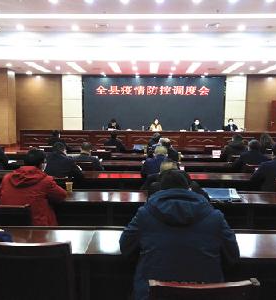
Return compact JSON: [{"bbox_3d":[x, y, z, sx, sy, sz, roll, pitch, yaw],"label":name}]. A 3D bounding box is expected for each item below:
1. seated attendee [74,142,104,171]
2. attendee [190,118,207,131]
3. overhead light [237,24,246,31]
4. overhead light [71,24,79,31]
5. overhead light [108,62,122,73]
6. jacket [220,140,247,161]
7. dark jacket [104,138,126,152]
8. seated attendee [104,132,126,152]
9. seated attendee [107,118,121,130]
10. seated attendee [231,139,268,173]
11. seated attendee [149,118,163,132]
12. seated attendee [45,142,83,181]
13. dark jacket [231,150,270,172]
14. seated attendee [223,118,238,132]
[{"bbox_3d":[-0.873,0.446,5.200,0.520,1.200,0.750,1,5,3],"label":"seated attendee"},{"bbox_3d":[2.024,-0.394,9.807,0.520,1.290,0.700,1,6,2],"label":"attendee"},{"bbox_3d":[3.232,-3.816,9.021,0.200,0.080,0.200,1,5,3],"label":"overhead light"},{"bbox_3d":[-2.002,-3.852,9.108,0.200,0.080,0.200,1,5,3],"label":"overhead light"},{"bbox_3d":[-0.862,-3.194,11.324,0.300,0.060,1.900,1,5,3],"label":"overhead light"},{"bbox_3d":[2.110,0.117,6.350,0.550,0.660,0.420,1,5,3],"label":"jacket"},{"bbox_3d":[-0.588,0.050,7.385,0.560,0.650,0.480,1,6,2],"label":"dark jacket"},{"bbox_3d":[-0.597,0.169,7.500,0.560,1.290,0.750,1,6,2],"label":"seated attendee"},{"bbox_3d":[-0.824,-0.430,9.927,0.520,1.290,0.700,1,6,2],"label":"seated attendee"},{"bbox_3d":[1.988,0.446,5.150,0.580,1.250,0.750,1,5,3],"label":"seated attendee"},{"bbox_3d":[0.673,-0.527,10.800,0.500,1.250,0.700,1,5,3],"label":"seated attendee"},{"bbox_3d":[-1.012,0.542,4.000,0.560,1.300,0.780,2,6,12],"label":"seated attendee"},{"bbox_3d":[1.891,0.345,4.866,0.620,0.650,0.500,0,6,-6],"label":"dark jacket"},{"bbox_3d":[3.124,-0.380,9.761,0.520,1.290,0.700,1,6,2],"label":"seated attendee"}]

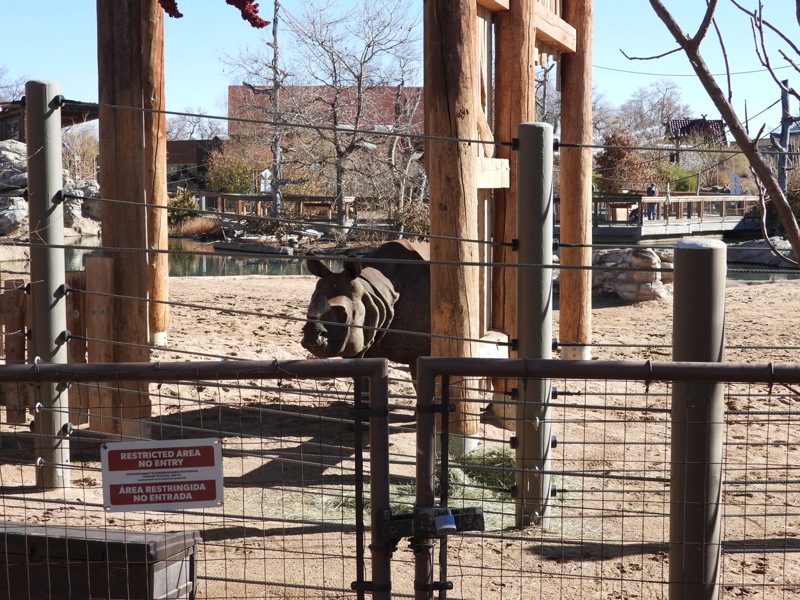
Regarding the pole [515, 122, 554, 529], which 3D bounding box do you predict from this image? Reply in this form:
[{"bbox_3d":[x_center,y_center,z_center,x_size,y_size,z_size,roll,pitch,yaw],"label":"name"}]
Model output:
[{"bbox_3d":[0.832,0.150,8.550,0.220,2.460,0.220,0,5,0],"label":"pole"}]

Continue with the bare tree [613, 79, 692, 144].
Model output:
[{"bbox_3d":[18.200,-11.600,100.000,5.800,8.700,5.600,0,5,0],"label":"bare tree"}]

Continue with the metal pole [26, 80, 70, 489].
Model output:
[{"bbox_3d":[-2.285,-0.105,9.030,0.220,2.610,0.220,0,5,0],"label":"metal pole"}]

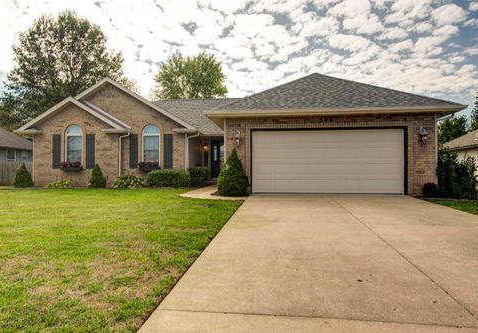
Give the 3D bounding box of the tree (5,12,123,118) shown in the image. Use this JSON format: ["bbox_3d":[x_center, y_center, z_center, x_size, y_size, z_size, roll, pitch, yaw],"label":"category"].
[{"bbox_3d":[-15.477,-6.454,29.863,10.218,15.186,10.218,0,-1,8],"label":"tree"}]

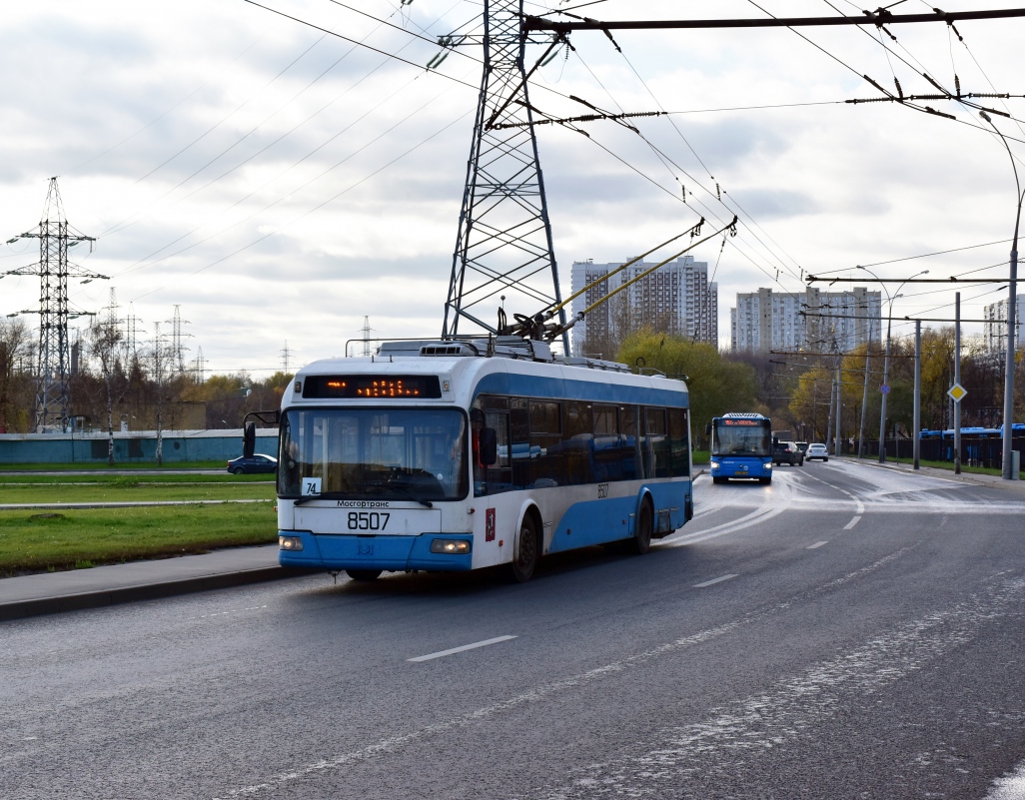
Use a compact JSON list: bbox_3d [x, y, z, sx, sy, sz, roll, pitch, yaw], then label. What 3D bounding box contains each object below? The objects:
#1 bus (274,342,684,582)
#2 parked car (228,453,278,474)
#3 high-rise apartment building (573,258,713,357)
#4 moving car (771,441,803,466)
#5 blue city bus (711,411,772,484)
[{"bbox_3d":[0.156,0.783,27.009,2.520,3.300,11.750,0,-1,19],"label":"bus"},{"bbox_3d":[-17.470,4.420,125.200,4.600,1.460,1.780,0,-1,-10],"label":"parked car"},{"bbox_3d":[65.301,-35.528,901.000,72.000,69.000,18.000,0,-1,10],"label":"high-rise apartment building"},{"bbox_3d":[18.750,3.714,124.619,1.820,1.720,4.640,0,-1,22],"label":"moving car"},{"bbox_3d":[10.179,2.089,79.272,2.500,2.980,12.200,0,-1,8],"label":"blue city bus"}]

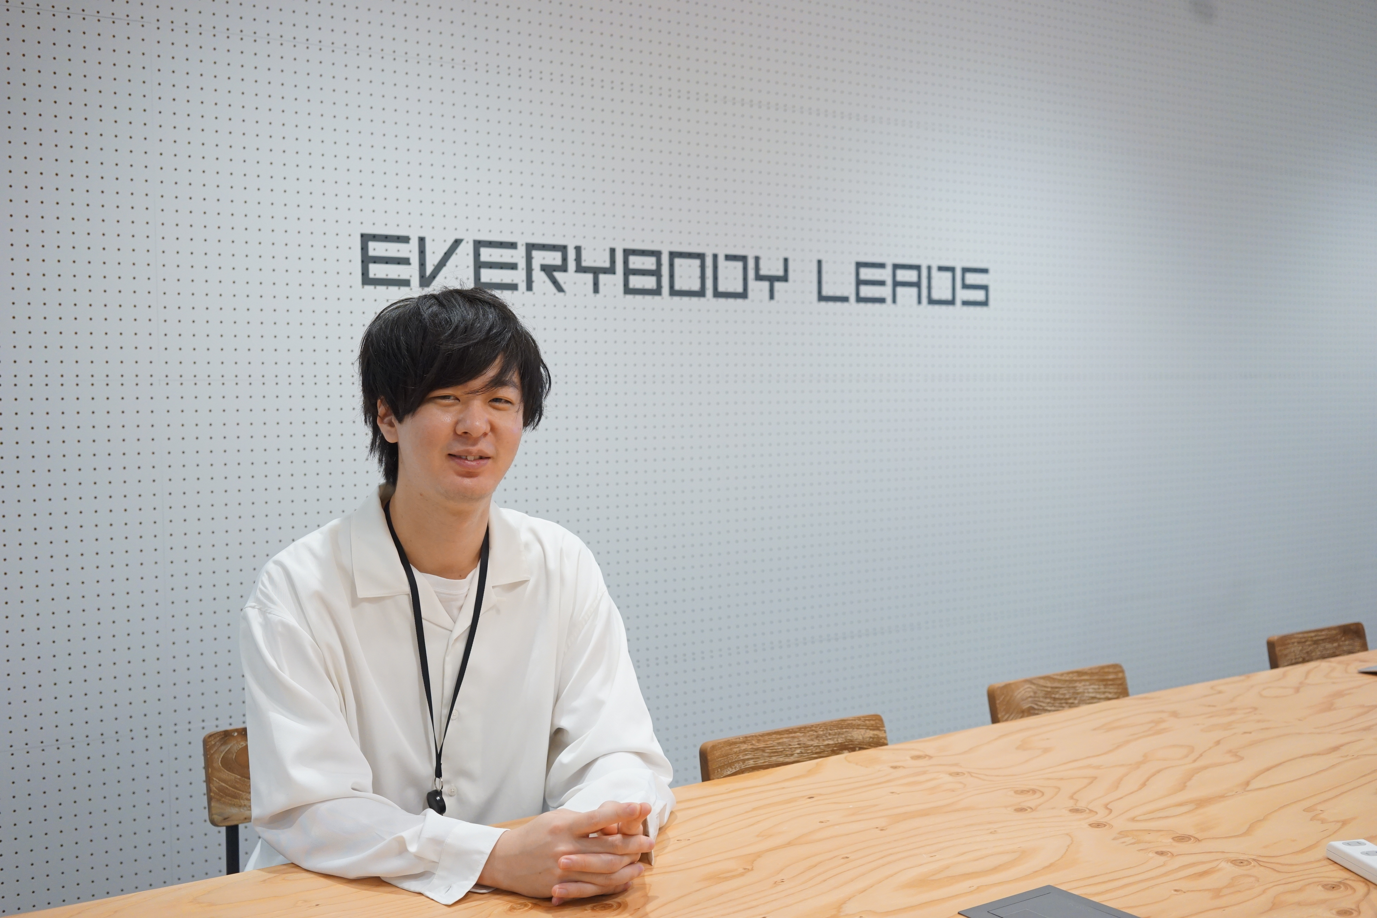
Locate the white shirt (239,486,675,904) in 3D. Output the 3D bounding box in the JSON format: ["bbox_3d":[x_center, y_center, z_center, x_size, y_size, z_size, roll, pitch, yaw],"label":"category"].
[{"bbox_3d":[-0.296,0.364,1.640,0.500,0.670,0.500,-2,3,-29],"label":"white shirt"}]

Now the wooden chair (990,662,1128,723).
[{"bbox_3d":[0.780,0.762,2.192,0.400,0.760,0.470,-3,4,-34],"label":"wooden chair"}]

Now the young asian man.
[{"bbox_3d":[-0.293,0.484,1.640,0.510,1.391,0.620,-2,3,-29],"label":"young asian man"}]

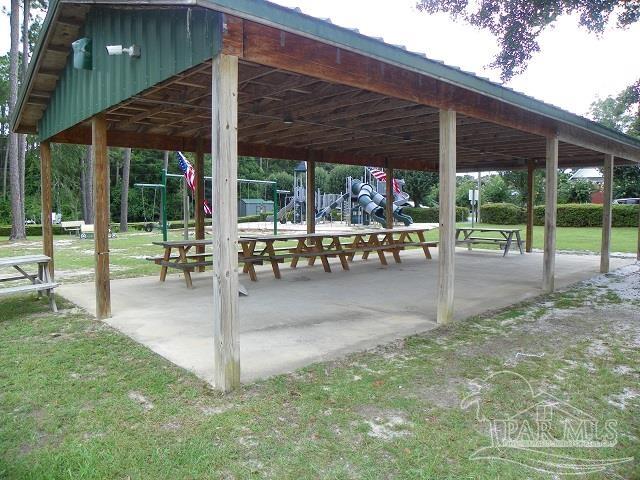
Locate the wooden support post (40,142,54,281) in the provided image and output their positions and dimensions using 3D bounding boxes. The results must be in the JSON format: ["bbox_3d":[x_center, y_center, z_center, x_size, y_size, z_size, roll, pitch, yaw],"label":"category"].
[{"bbox_3d":[-4.603,-0.427,8.156,0.145,2.560,0.145,-4,6,-42],"label":"wooden support post"}]

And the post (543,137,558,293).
[{"bbox_3d":[3.715,-0.411,7.741,0.145,2.517,0.145,-4,6,-42],"label":"post"}]

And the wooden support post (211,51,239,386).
[{"bbox_3d":[-0.708,-0.102,3.638,0.145,2.560,0.145,-4,6,-42],"label":"wooden support post"}]

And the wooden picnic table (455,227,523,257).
[{"bbox_3d":[4.821,0.034,13.951,1.420,0.740,1.950,-4,6,-42],"label":"wooden picnic table"}]

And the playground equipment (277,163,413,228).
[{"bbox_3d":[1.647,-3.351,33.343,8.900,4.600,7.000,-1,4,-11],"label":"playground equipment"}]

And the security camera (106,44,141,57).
[{"bbox_3d":[-1.824,-1.757,4.462,0.300,0.115,0.095,-14,13,-41],"label":"security camera"}]

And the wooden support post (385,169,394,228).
[{"bbox_3d":[2.071,-0.902,14.220,0.145,2.517,0.145,-4,6,-42],"label":"wooden support post"}]

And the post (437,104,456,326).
[{"bbox_3d":[1.487,-0.275,5.629,0.145,2.517,0.145,-4,6,-42],"label":"post"}]

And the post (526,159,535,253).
[{"bbox_3d":[6.139,-0.907,14.036,0.145,2.660,0.145,-4,6,-42],"label":"post"}]

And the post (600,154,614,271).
[{"bbox_3d":[5.914,-0.535,9.889,0.145,2.517,0.145,-4,6,-42],"label":"post"}]

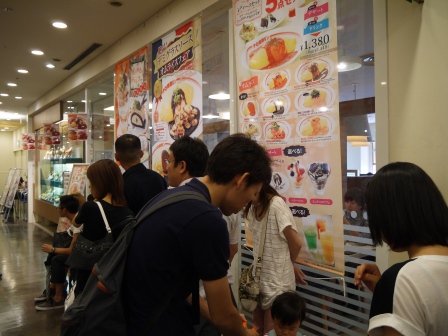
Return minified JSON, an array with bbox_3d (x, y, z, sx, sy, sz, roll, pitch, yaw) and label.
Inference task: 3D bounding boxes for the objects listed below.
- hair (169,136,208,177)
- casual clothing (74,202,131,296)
[{"bbox_3d":[-0.164,-0.045,1.710,0.195,0.195,0.175,-1,0,30],"label":"hair"},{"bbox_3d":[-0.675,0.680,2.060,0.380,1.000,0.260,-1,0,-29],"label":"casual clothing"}]

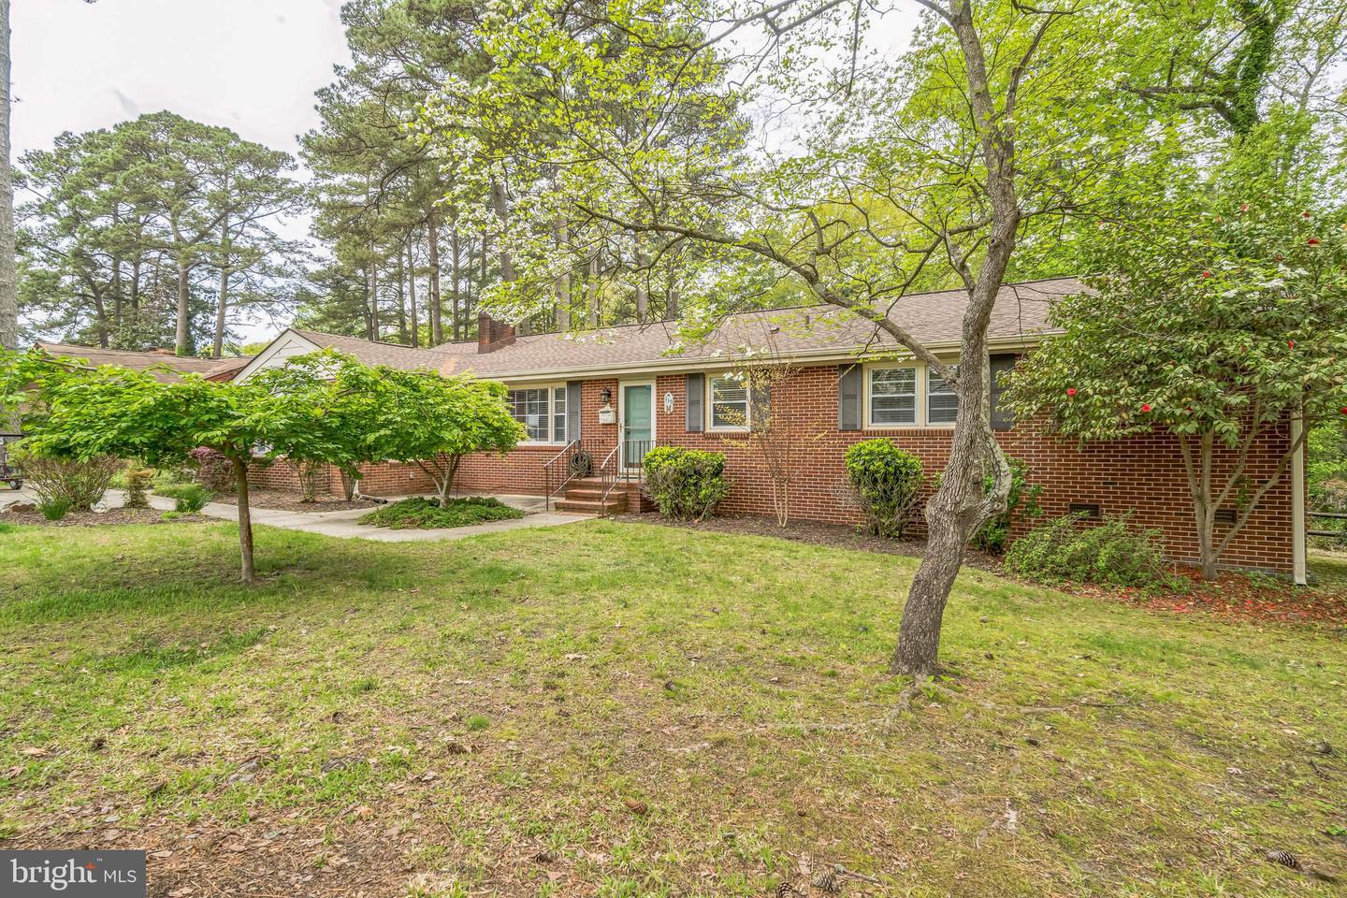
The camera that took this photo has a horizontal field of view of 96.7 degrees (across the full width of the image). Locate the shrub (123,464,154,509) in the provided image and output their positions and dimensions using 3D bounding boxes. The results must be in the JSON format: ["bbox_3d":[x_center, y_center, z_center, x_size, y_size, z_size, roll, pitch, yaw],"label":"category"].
[{"bbox_3d":[-9.490,0.660,10.620,0.470,0.810,0.460,0,0,-42],"label":"shrub"}]

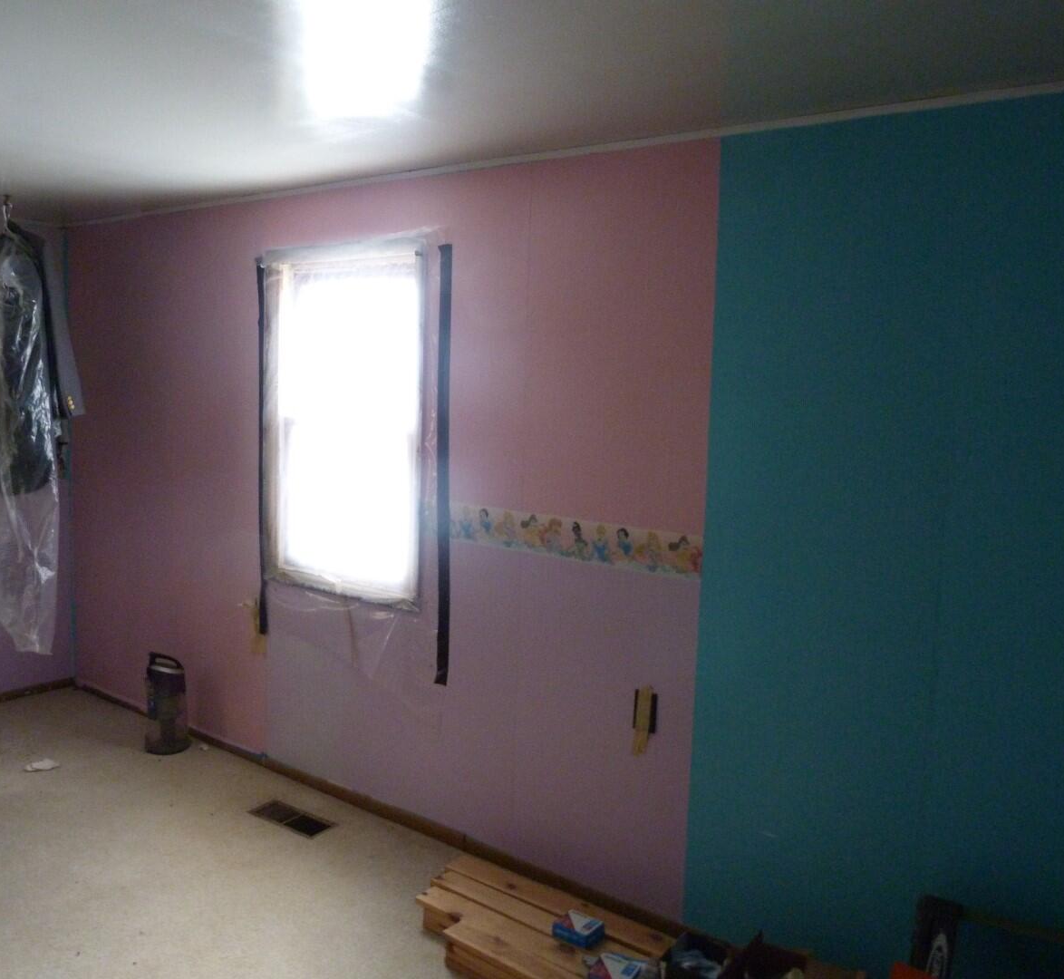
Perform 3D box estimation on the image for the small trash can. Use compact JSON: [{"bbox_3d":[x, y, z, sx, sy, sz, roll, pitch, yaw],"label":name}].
[{"bbox_3d":[-1.513,0.877,3.919,0.185,0.390,0.180,2,6,0],"label":"small trash can"}]

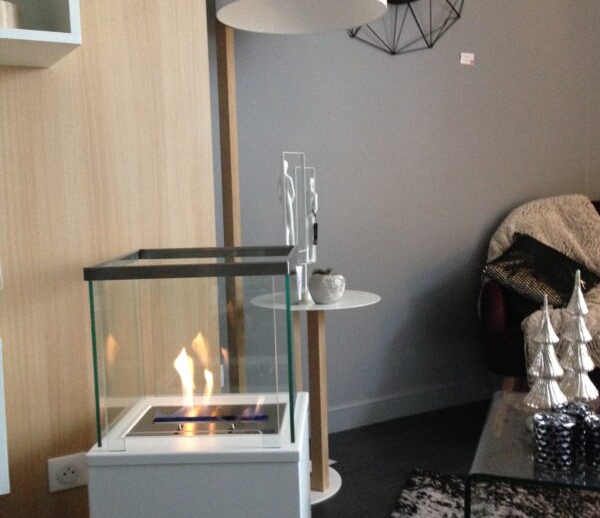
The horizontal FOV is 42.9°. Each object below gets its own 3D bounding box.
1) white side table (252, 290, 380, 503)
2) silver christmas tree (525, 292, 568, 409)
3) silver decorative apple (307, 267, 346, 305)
[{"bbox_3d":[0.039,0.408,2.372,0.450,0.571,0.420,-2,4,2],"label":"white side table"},{"bbox_3d":[0.553,0.207,1.721,0.093,0.252,0.093,-2,4,2],"label":"silver christmas tree"},{"bbox_3d":[0.086,0.079,2.397,0.116,0.113,0.116,-1,6,0],"label":"silver decorative apple"}]

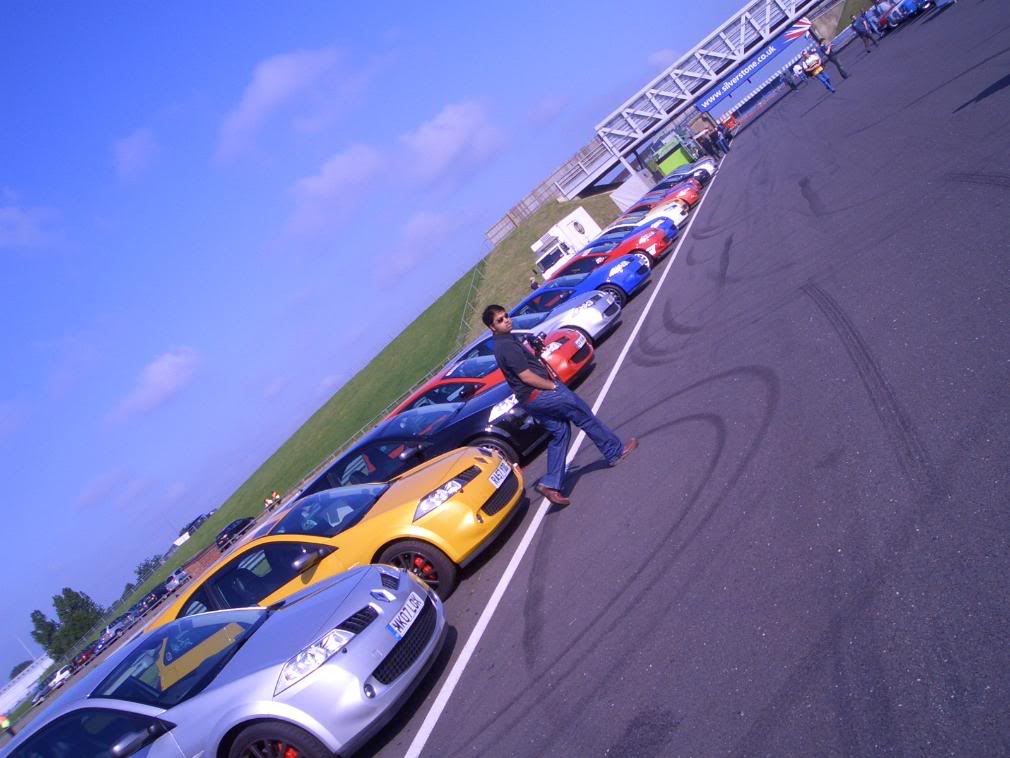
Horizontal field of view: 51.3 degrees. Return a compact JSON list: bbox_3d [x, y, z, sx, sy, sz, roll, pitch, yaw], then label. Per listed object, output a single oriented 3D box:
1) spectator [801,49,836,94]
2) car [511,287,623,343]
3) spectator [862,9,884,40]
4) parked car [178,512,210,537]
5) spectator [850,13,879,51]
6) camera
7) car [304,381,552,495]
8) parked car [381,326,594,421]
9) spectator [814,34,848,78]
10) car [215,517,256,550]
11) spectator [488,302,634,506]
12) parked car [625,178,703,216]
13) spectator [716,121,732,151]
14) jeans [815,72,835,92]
[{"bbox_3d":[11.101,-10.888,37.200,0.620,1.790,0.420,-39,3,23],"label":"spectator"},{"bbox_3d":[0.180,-0.323,18.735,4.230,1.440,1.820,-39,3,20],"label":"car"},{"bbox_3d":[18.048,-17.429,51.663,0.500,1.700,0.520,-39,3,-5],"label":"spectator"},{"bbox_3d":[-48.227,22.807,164.541,4.300,1.600,1.800,-38,3,20],"label":"parked car"},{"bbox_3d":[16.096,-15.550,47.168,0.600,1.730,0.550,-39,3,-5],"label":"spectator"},{"bbox_3d":[0.277,-0.311,8.950,0.170,0.150,0.140,-39,3,10],"label":"camera"},{"bbox_3d":[-1.129,1.150,12.925,4.230,1.440,1.820,-39,3,19],"label":"car"},{"bbox_3d":[-0.604,0.480,16.365,4.230,1.440,1.790,-38,3,21],"label":"parked car"},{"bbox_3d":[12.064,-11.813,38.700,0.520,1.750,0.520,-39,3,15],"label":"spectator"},{"bbox_3d":[-25.120,14.127,97.880,1.800,1.540,4.300,-38,4,26],"label":"car"},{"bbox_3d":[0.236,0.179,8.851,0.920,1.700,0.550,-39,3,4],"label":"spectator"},{"bbox_3d":[4.819,-5.418,36.615,4.150,1.440,1.780,-38,3,19],"label":"parked car"},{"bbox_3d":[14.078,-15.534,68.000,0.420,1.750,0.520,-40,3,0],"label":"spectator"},{"bbox_3d":[11.318,-10.559,37.100,0.400,0.920,0.300,-39,3,23],"label":"jeans"}]

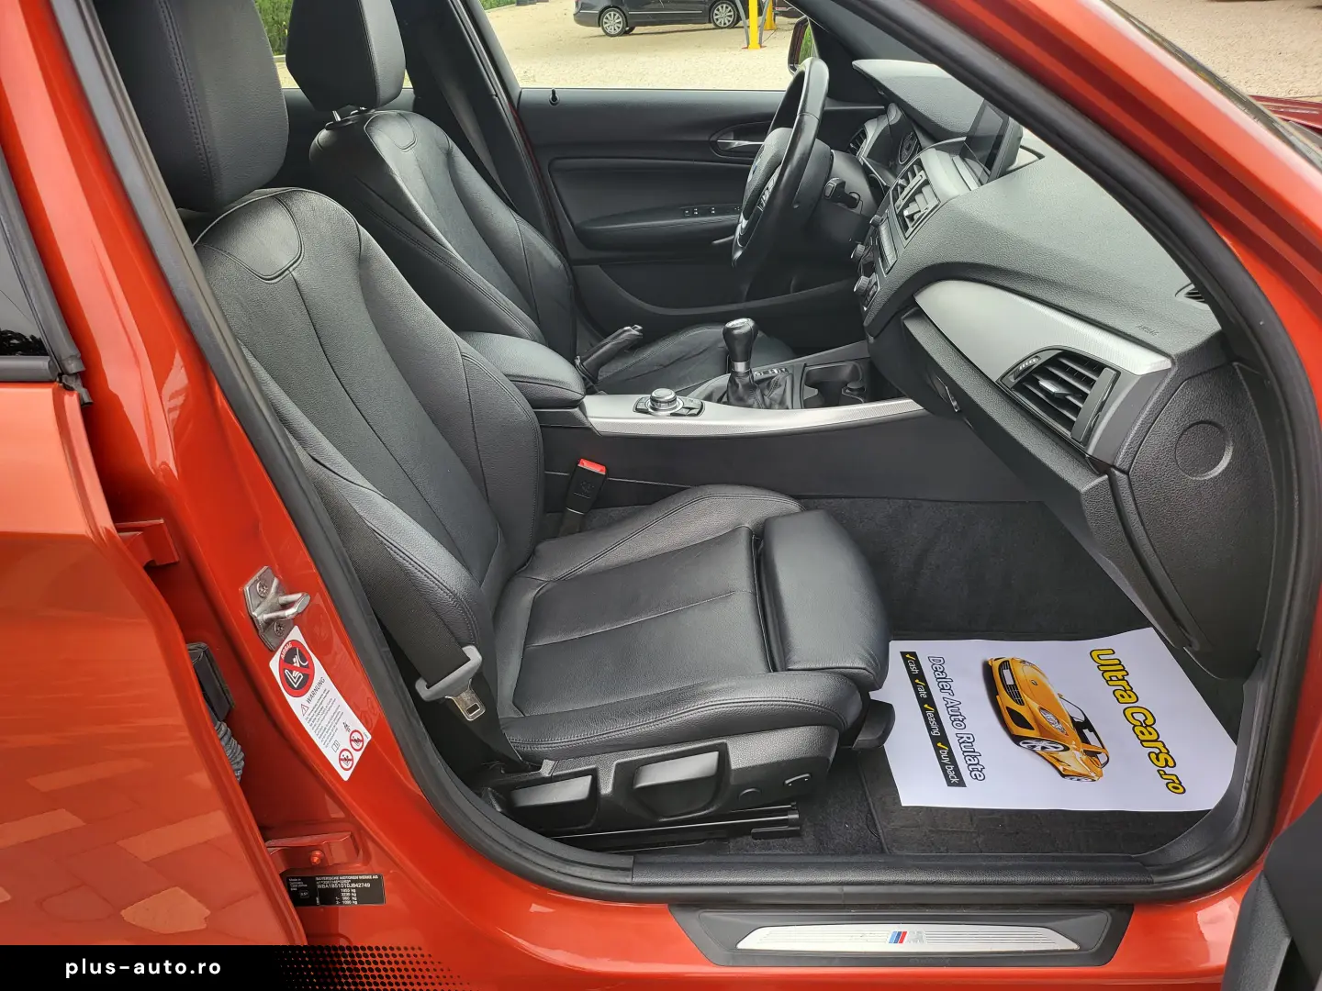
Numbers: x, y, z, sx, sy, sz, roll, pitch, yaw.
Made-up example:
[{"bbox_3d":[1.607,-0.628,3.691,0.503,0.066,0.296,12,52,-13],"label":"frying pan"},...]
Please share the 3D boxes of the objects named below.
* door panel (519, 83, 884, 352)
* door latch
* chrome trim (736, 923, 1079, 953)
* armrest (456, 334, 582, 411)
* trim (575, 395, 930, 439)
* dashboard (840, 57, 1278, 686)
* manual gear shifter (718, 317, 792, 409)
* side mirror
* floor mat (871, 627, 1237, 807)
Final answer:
[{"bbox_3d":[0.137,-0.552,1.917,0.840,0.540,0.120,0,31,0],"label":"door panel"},{"bbox_3d":[-0.268,0.081,0.658,0.037,0.065,0.040,14,34,22],"label":"door latch"},{"bbox_3d":[0.229,0.419,0.868,0.322,0.010,0.033,0,31,0],"label":"chrome trim"},{"bbox_3d":[-0.253,-0.199,1.361,0.290,0.080,0.160,0,31,0],"label":"armrest"},{"bbox_3d":[0.129,-0.119,1.318,0.485,0.054,0.085,0,31,0],"label":"trim"},{"bbox_3d":[0.543,-0.333,1.287,0.540,0.420,1.400,0,31,0],"label":"dashboard"},{"bbox_3d":[0.137,-0.200,1.364,0.110,0.135,0.095,0,31,0],"label":"manual gear shifter"},{"bbox_3d":[0.342,-0.955,1.946,0.120,0.128,0.200,-5,32,-8],"label":"side mirror"},{"bbox_3d":[0.514,0.291,1.256,0.430,0.022,0.315,-3,31,2],"label":"floor mat"}]

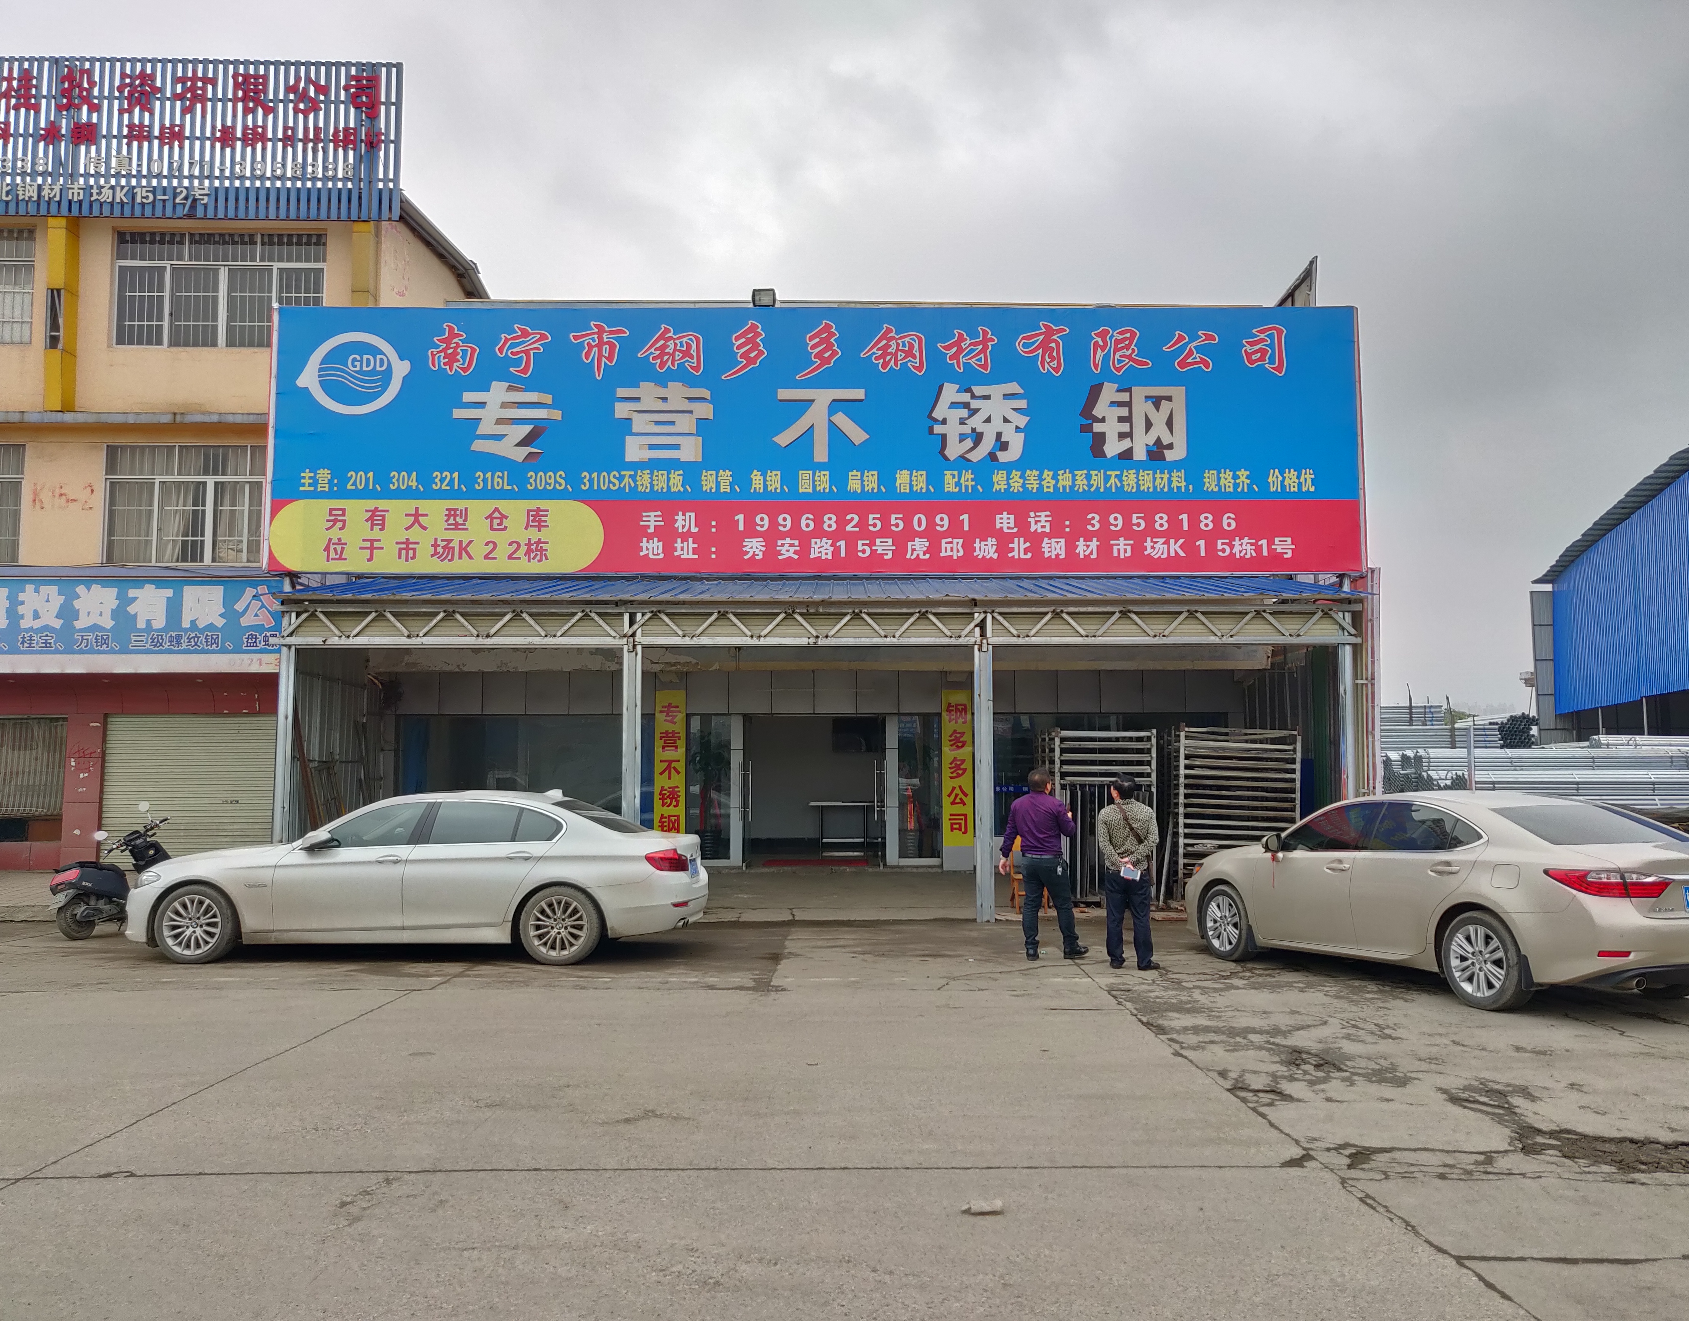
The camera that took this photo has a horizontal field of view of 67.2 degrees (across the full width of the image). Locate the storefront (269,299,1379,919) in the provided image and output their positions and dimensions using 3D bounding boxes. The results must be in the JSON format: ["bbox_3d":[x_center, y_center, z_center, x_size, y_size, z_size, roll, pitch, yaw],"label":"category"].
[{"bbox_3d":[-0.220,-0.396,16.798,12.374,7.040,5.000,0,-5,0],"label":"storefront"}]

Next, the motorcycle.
[{"bbox_3d":[-7.312,2.138,12.946,0.720,1.260,1.740,-1,-5,17],"label":"motorcycle"}]

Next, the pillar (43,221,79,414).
[{"bbox_3d":[-12.012,-5.298,19.535,0.285,3.092,0.350,0,-5,0],"label":"pillar"}]

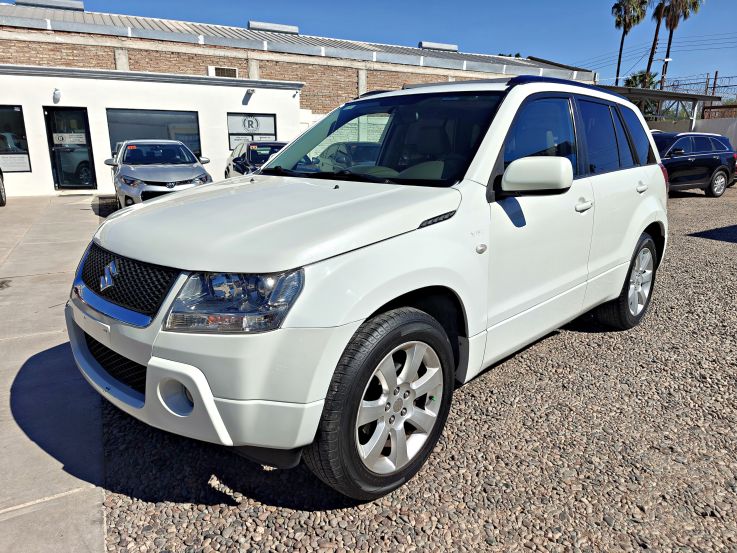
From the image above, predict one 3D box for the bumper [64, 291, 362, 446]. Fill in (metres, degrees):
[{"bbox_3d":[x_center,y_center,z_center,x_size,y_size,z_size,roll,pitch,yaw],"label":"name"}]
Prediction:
[{"bbox_3d":[-0.851,0.246,2.031,0.586,0.465,1.798,-13,19,-43],"label":"bumper"}]

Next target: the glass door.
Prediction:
[{"bbox_3d":[-8.137,-3.481,13.412,1.040,2.200,0.080,-5,15,-22],"label":"glass door"}]

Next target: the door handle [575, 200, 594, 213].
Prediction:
[{"bbox_3d":[1.196,-0.383,2.677,0.212,0.056,0.051,-13,19,-43],"label":"door handle"}]

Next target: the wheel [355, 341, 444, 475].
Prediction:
[{"bbox_3d":[0.070,0.467,1.858,0.500,0.500,0.192,-13,19,-43],"label":"wheel"}]

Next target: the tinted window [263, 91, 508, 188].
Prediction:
[{"bbox_3d":[0.024,-0.766,2.673,1.475,0.131,0.727,14,58,43],"label":"tinted window"}]

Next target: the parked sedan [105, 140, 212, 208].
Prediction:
[{"bbox_3d":[-4.590,-2.255,10.733,1.800,1.455,4.630,-7,16,-26],"label":"parked sedan"}]

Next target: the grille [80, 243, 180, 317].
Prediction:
[{"bbox_3d":[-0.966,0.023,1.854,0.192,0.232,0.869,-13,19,-43],"label":"grille"}]

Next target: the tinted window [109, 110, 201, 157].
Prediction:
[{"bbox_3d":[-6.113,-4.109,14.104,2.410,1.290,0.080,-5,15,-22],"label":"tinted window"}]

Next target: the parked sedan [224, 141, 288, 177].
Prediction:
[{"bbox_3d":[-2.329,-2.499,11.775,1.780,1.460,4.550,-6,15,-25],"label":"parked sedan"}]

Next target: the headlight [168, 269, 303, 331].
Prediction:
[{"bbox_3d":[-0.441,0.067,1.486,0.333,0.192,0.374,-13,19,-43],"label":"headlight"}]

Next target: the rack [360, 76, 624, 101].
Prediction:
[{"bbox_3d":[0.937,-1.241,3.494,1.788,0.096,1.232,-13,19,-43],"label":"rack"}]

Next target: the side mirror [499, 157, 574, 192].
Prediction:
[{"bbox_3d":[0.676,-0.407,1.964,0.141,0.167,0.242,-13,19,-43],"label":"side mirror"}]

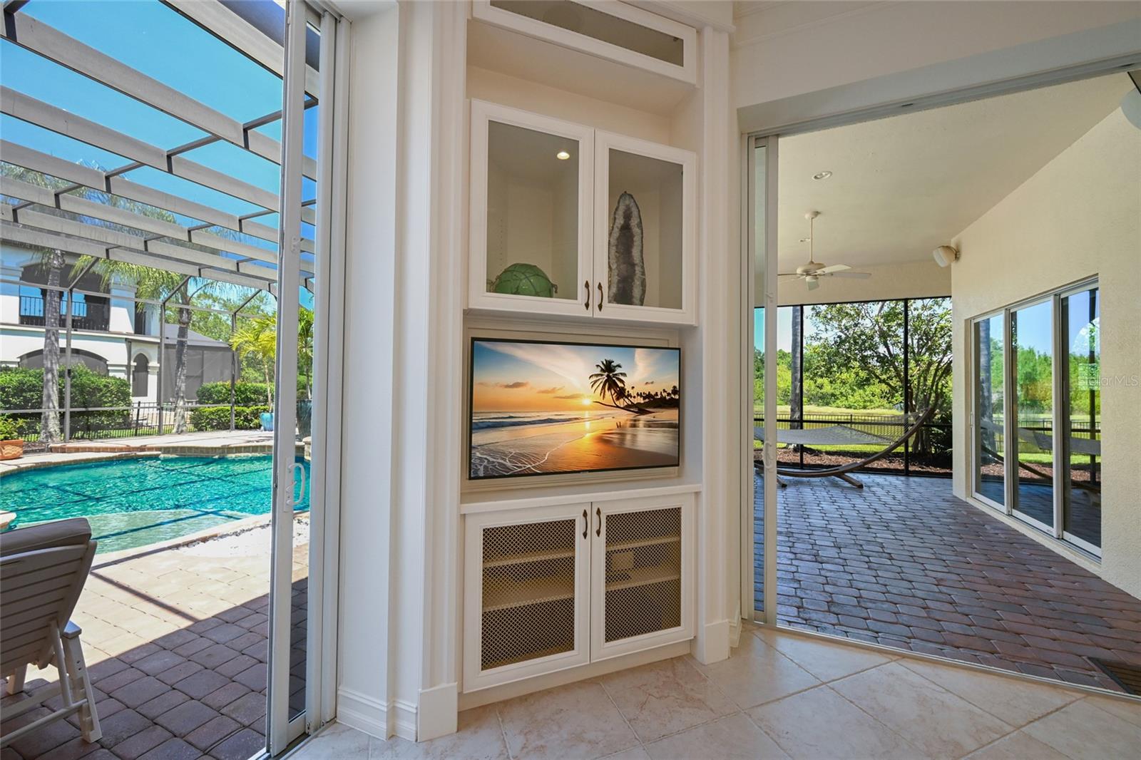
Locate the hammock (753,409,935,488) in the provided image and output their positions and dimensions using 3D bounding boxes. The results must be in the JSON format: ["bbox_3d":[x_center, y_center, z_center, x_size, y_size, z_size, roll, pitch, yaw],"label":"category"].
[{"bbox_3d":[3.839,1.022,7.202,4.000,1.240,1.250,1,-1,1],"label":"hammock"}]

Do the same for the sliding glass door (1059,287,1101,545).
[{"bbox_3d":[4.577,0.343,3.967,0.060,2.320,0.740,0,-1,23],"label":"sliding glass door"}]

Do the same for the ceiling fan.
[{"bbox_3d":[2.950,-1.579,5.425,1.400,0.960,1.400,1,-1,0],"label":"ceiling fan"}]

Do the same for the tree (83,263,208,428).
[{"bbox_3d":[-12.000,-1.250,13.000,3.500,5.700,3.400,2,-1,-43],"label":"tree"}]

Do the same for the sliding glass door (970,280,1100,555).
[{"bbox_3d":[4.883,0.359,4.739,0.110,2.370,2.450,0,-1,23],"label":"sliding glass door"}]

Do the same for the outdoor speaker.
[{"bbox_3d":[5.233,-1.711,6.185,0.230,0.260,0.220,-24,-10,21],"label":"outdoor speaker"}]

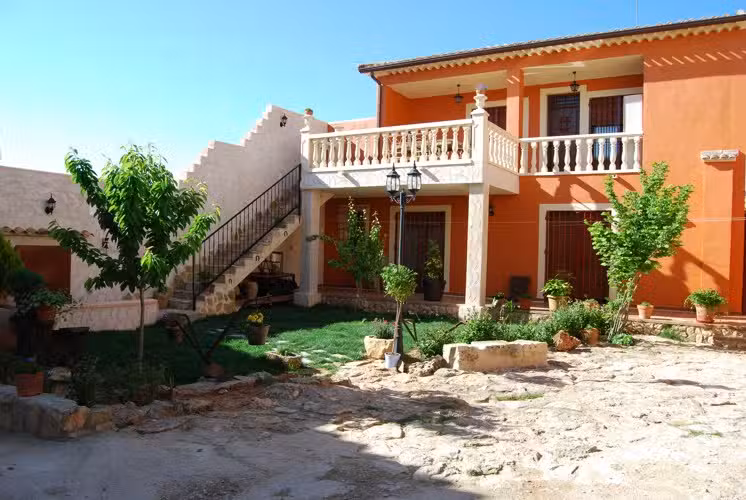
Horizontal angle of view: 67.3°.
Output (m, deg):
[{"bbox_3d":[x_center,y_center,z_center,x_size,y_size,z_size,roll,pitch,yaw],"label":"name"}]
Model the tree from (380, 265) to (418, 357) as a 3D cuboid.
[{"bbox_3d":[0.324,0.736,7.050,0.459,1.157,0.459,1,1,3],"label":"tree"}]

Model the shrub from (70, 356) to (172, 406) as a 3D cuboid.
[{"bbox_3d":[-2.379,1.154,5.300,0.880,0.380,0.600,1,1,-6],"label":"shrub"}]

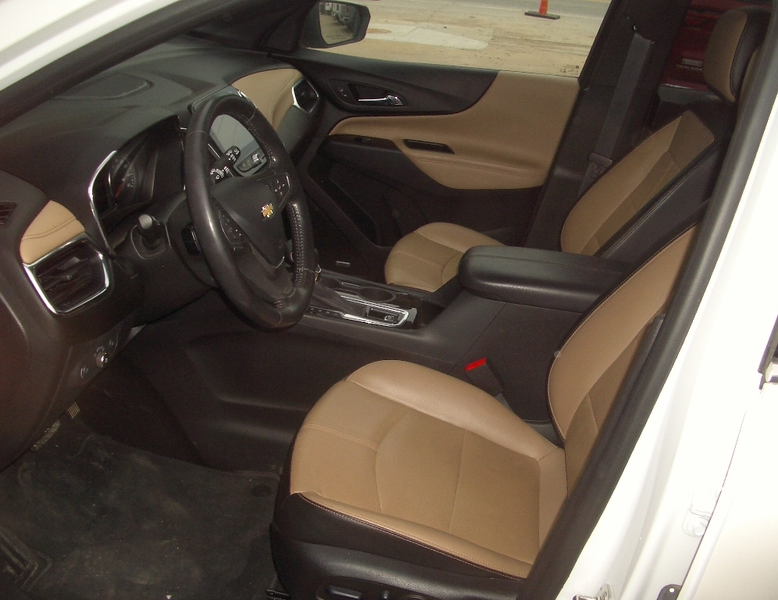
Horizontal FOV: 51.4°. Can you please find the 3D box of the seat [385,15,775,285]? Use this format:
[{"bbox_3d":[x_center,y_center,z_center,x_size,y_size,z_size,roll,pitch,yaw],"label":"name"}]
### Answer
[{"bbox_3d":[0.419,-0.243,1.903,0.840,0.940,0.530,9,27,7],"label":"seat"}]

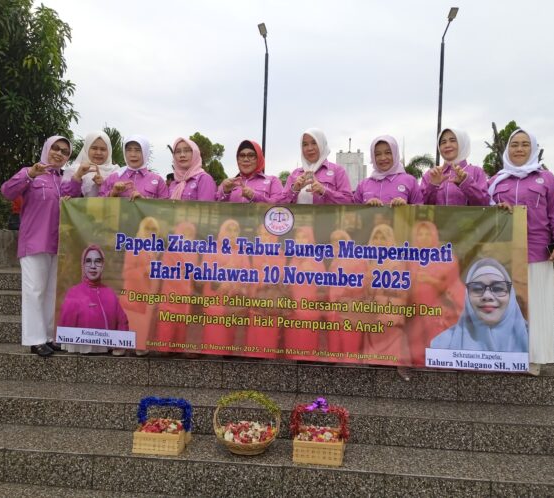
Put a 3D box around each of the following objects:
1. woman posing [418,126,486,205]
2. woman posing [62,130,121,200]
[{"bbox_3d":[1.140,-0.003,3.449,0.460,1.554,0.360,1,0,12],"label":"woman posing"},{"bbox_3d":[-1.330,-0.060,3.830,0.460,1.570,0.350,1,0,-7],"label":"woman posing"}]

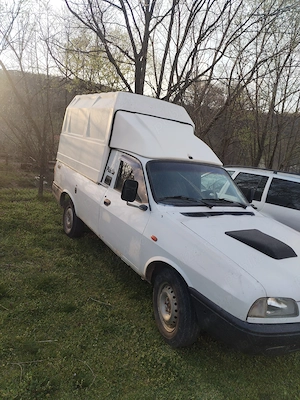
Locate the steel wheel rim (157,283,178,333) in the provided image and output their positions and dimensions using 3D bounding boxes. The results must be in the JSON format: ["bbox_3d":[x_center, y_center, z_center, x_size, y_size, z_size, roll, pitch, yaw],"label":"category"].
[{"bbox_3d":[0.177,0.823,2.319,0.115,0.365,0.365,4,10,-23],"label":"steel wheel rim"}]

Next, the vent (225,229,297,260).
[{"bbox_3d":[0.883,0.318,2.360,0.370,0.070,0.450,2,23,-32],"label":"vent"}]

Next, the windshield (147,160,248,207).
[{"bbox_3d":[0.520,-0.180,3.139,1.230,0.110,0.540,2,55,-32],"label":"windshield"}]

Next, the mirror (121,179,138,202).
[{"bbox_3d":[-0.180,-0.080,2.679,0.135,0.185,0.060,3,10,-25],"label":"mirror"}]

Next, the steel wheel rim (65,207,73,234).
[{"bbox_3d":[-1.144,0.292,4.420,0.115,0.360,0.360,2,11,-32],"label":"steel wheel rim"}]

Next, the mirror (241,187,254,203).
[{"bbox_3d":[1.190,-0.060,3.628,0.145,0.190,0.065,0,12,-40],"label":"mirror"}]

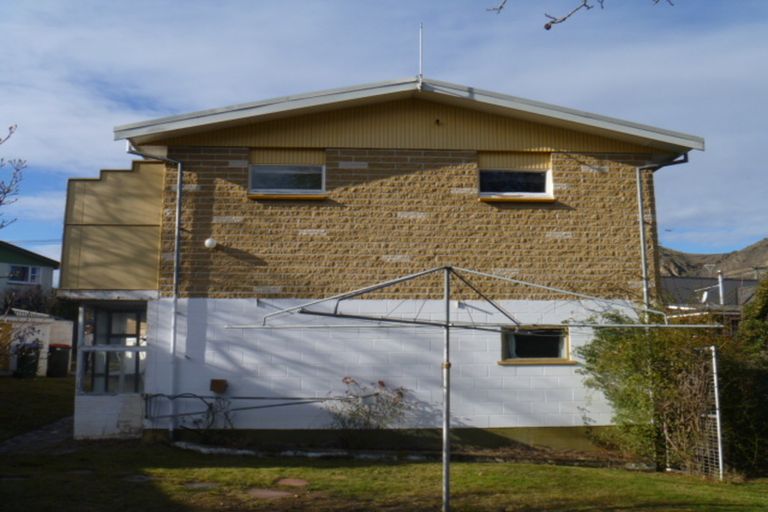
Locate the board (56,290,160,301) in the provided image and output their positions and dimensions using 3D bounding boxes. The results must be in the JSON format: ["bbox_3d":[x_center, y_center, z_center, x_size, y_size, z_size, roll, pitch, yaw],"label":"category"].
[{"bbox_3d":[-4.280,0.604,11.600,1.554,0.144,0.060,0,-9,-4],"label":"board"}]

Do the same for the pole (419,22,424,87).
[{"bbox_3d":[0.607,-3.289,12.247,0.050,1.140,0.050,0,-9,-4],"label":"pole"}]

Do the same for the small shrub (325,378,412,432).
[{"bbox_3d":[-0.217,2.277,11.311,1.274,0.892,0.750,0,-9,-4],"label":"small shrub"}]

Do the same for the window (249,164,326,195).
[{"bbox_3d":[-1.580,-1.241,12.180,1.247,0.521,0.100,0,-9,-4],"label":"window"}]

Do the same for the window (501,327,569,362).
[{"bbox_3d":[2.440,1.426,12.037,1.124,0.577,0.100,0,-9,-4],"label":"window"}]

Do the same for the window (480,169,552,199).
[{"bbox_3d":[2.205,-1.198,12.456,1.255,0.524,0.100,0,-9,-4],"label":"window"}]

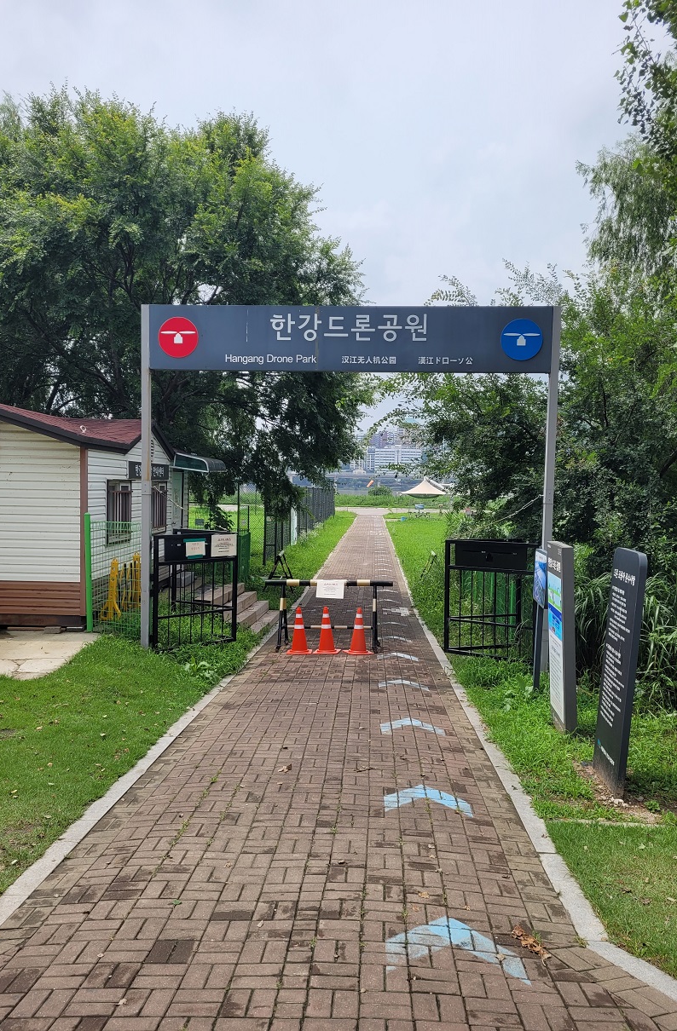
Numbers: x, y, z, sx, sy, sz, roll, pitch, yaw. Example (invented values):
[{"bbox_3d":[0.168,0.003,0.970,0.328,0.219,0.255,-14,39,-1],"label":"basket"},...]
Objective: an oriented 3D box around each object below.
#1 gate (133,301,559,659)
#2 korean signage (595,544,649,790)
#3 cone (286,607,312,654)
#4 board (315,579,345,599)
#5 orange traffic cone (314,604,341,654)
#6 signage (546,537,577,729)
[{"bbox_3d":[0.090,-0.438,11.249,5.992,5.152,0.130,1,2,4],"label":"gate"},{"bbox_3d":[2.100,1.131,5.788,0.060,1.748,0.626,5,3,4],"label":"korean signage"},{"bbox_3d":[-0.586,1.740,11.805,0.365,0.700,0.365,1,2,1],"label":"cone"},{"bbox_3d":[-0.119,1.146,12.000,0.420,0.290,0.020,1,2,1],"label":"board"},{"bbox_3d":[-0.166,1.740,11.805,0.365,0.700,0.365,1,3,10],"label":"orange traffic cone"},{"bbox_3d":[2.196,1.153,7.616,0.107,1.734,0.695,-2,2,5],"label":"signage"}]

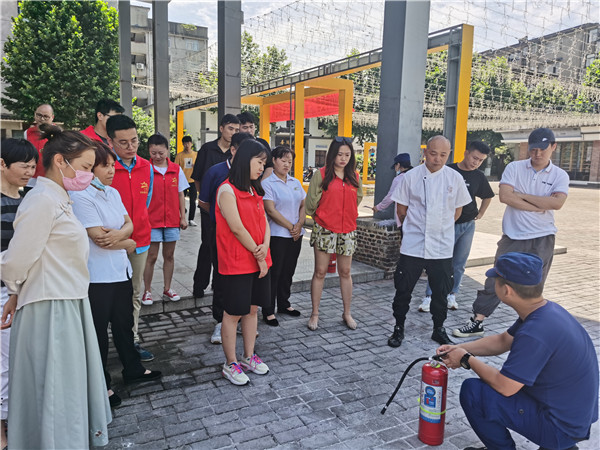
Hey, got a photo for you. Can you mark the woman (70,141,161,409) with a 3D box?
[{"bbox_3d":[-1.098,0.266,2.838,0.430,1.520,0.460,7,10,27],"label":"woman"}]

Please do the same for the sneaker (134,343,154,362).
[{"bbox_3d":[-1.201,0.908,3.446,0.285,0.110,0.105,5,9,23],"label":"sneaker"}]

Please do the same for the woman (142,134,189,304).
[{"bbox_3d":[-1.254,-0.063,4.283,0.440,1.510,0.300,-2,10,-26],"label":"woman"}]

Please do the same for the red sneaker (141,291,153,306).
[{"bbox_3d":[-1.408,0.642,4.305,0.095,0.100,0.240,-1,10,-20],"label":"red sneaker"}]

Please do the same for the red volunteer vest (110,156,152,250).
[{"bbox_3d":[-1.196,-0.165,3.319,0.420,0.670,0.270,-5,11,-37],"label":"red volunteer vest"}]

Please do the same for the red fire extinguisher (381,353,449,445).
[{"bbox_3d":[0.625,0.903,2.530,0.350,0.485,0.140,6,10,26],"label":"red fire extinguisher"}]

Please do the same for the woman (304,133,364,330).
[{"bbox_3d":[0.309,0.068,4.104,0.490,1.640,0.360,-1,9,-18],"label":"woman"}]

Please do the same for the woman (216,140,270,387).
[{"bbox_3d":[-0.365,0.234,3.097,0.330,1.570,0.410,9,11,36],"label":"woman"}]

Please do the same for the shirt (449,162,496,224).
[{"bbox_3d":[1.692,-0.328,4.800,0.540,0.640,0.280,8,11,18],"label":"shirt"}]

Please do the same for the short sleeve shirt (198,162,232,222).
[{"bbox_3d":[-0.515,-0.161,3.658,0.340,0.660,0.500,10,12,41],"label":"short sleeve shirt"}]

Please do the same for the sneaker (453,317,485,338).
[{"bbox_3d":[1.456,0.869,4.025,0.290,0.140,0.105,-1,9,-14],"label":"sneaker"}]

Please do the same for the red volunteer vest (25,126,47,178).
[{"bbox_3d":[-2.407,-0.691,4.400,0.440,0.570,0.270,-2,9,-20],"label":"red volunteer vest"}]

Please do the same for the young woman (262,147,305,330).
[{"bbox_3d":[-0.133,0.086,4.196,0.430,1.560,0.350,-4,10,-33],"label":"young woman"}]

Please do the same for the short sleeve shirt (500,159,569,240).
[{"bbox_3d":[2.090,-0.233,4.191,0.540,0.680,0.330,7,10,29],"label":"short sleeve shirt"}]

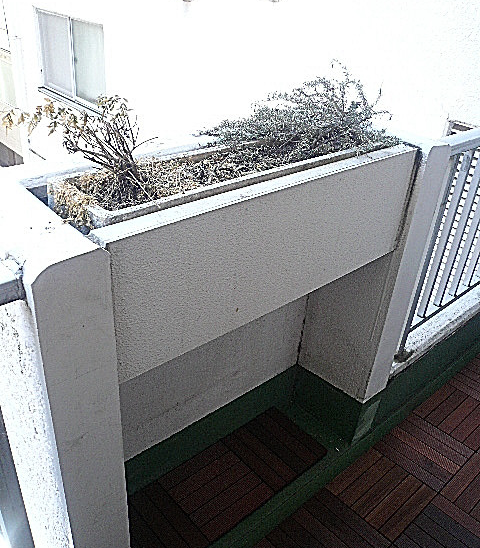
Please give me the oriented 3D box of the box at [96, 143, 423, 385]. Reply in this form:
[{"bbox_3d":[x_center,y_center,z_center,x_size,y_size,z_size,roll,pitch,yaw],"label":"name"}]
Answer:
[{"bbox_3d":[0.041,-0.122,1.384,1.013,0.335,0.275,-22,39,-37],"label":"box"}]

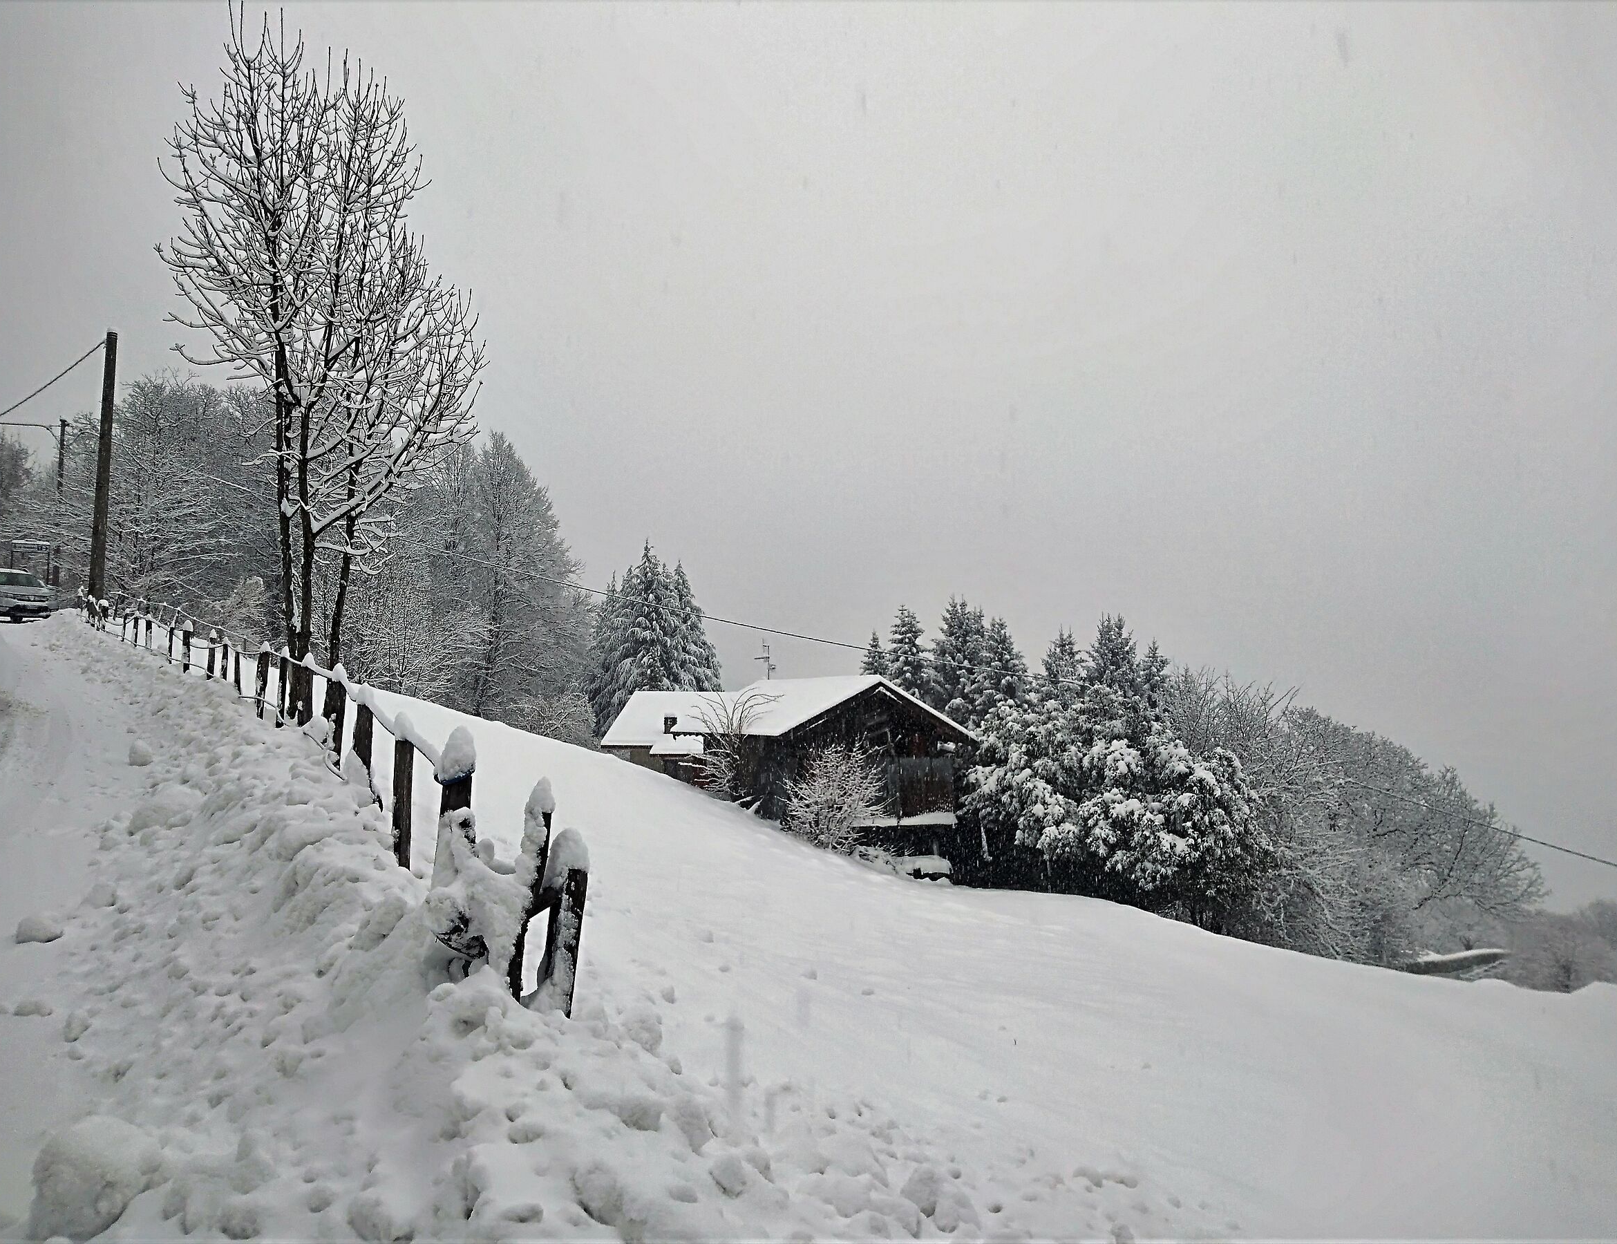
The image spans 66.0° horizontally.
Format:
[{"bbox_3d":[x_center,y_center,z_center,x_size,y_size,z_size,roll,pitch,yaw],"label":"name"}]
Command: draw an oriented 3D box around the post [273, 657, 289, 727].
[{"bbox_3d":[-5.555,0.730,13.133,0.110,0.791,0.110,4,-6,-33],"label":"post"}]

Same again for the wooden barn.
[{"bbox_3d":[-1.088,5.055,42.041,8.200,6.200,11.200,4,-6,-32],"label":"wooden barn"}]

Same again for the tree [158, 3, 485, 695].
[{"bbox_3d":[-5.379,-2.904,13.736,3.400,8.080,3.300,1,-5,0],"label":"tree"}]

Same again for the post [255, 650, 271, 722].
[{"bbox_3d":[-6.134,0.700,14.035,0.130,0.832,0.130,4,-6,-33],"label":"post"}]

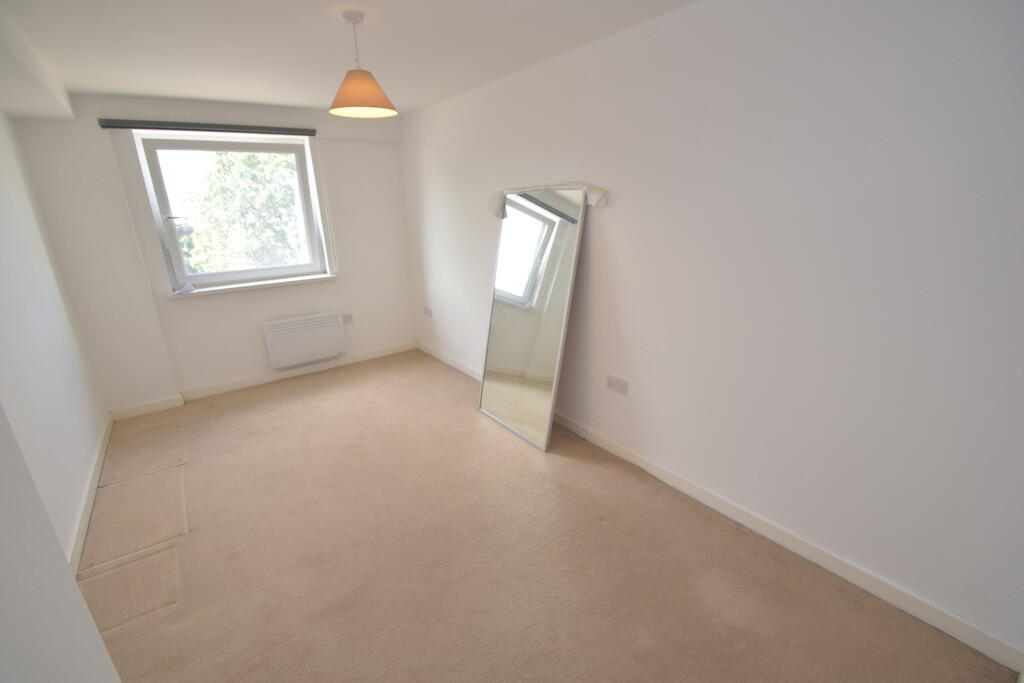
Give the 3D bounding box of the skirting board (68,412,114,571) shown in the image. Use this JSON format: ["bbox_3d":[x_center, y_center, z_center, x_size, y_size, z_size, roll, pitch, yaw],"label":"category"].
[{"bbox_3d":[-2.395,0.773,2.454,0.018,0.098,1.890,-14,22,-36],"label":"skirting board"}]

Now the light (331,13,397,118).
[{"bbox_3d":[-0.697,-1.247,1.926,0.300,0.400,0.300,-14,22,-36],"label":"light"}]

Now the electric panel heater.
[{"bbox_3d":[-1.901,-0.021,3.943,0.640,0.427,0.085,-14,22,-36],"label":"electric panel heater"}]

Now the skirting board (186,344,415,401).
[{"bbox_3d":[-1.874,0.243,4.092,2.076,0.088,0.018,-14,22,-36],"label":"skirting board"}]

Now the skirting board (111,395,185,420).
[{"bbox_3d":[-2.809,0.512,3.300,0.429,0.088,0.018,-14,22,-36],"label":"skirting board"}]

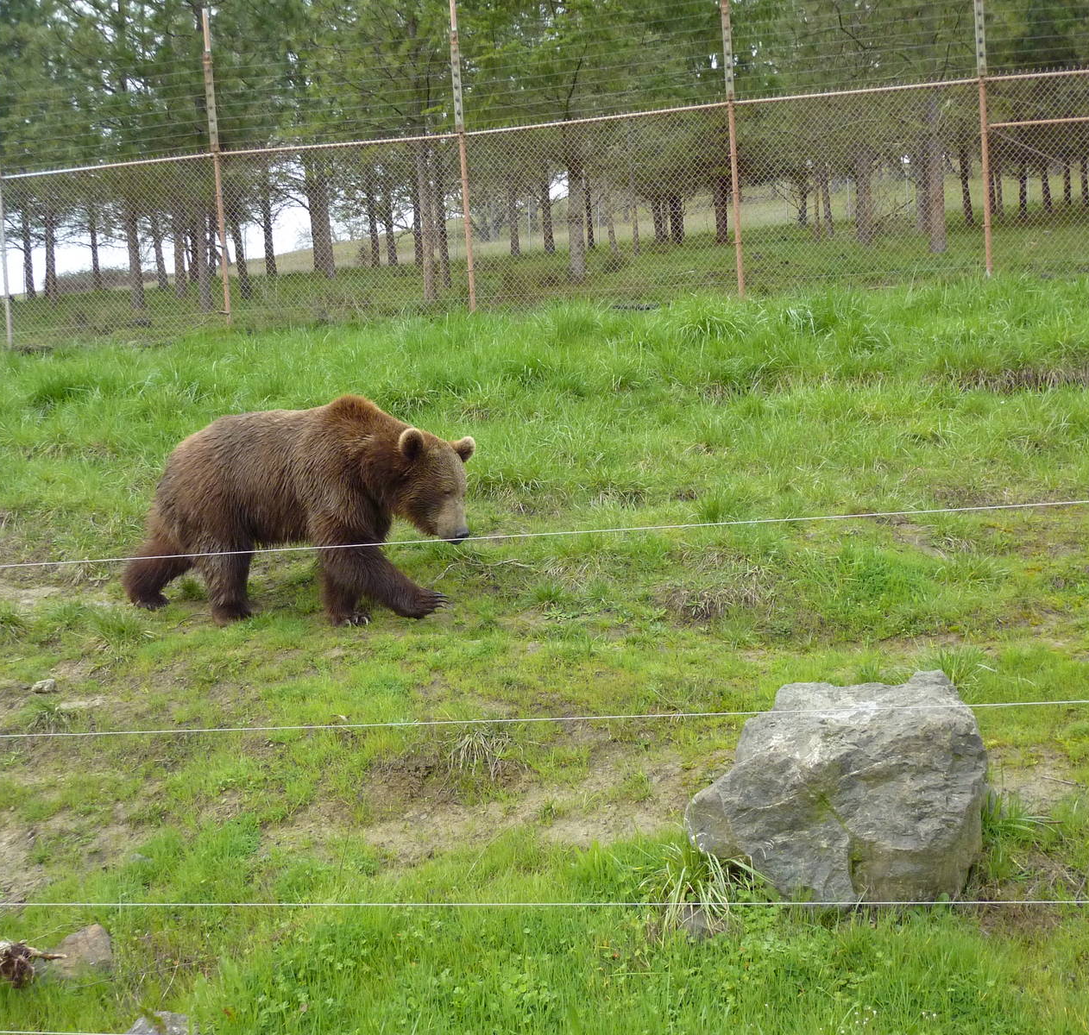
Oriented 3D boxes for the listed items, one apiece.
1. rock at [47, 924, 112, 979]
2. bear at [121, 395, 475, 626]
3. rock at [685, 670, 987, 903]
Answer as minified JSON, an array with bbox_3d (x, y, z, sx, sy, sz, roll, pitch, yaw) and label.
[{"bbox_3d":[-1.400,1.300,4.180,0.190,0.145,0.160,-3,2,0],"label":"rock"},{"bbox_3d":[-1.250,-0.030,6.970,1.820,1.130,0.700,-2,2,23],"label":"bear"},{"bbox_3d":[0.950,0.875,4.620,0.960,0.670,0.740,-3,2,3],"label":"rock"}]

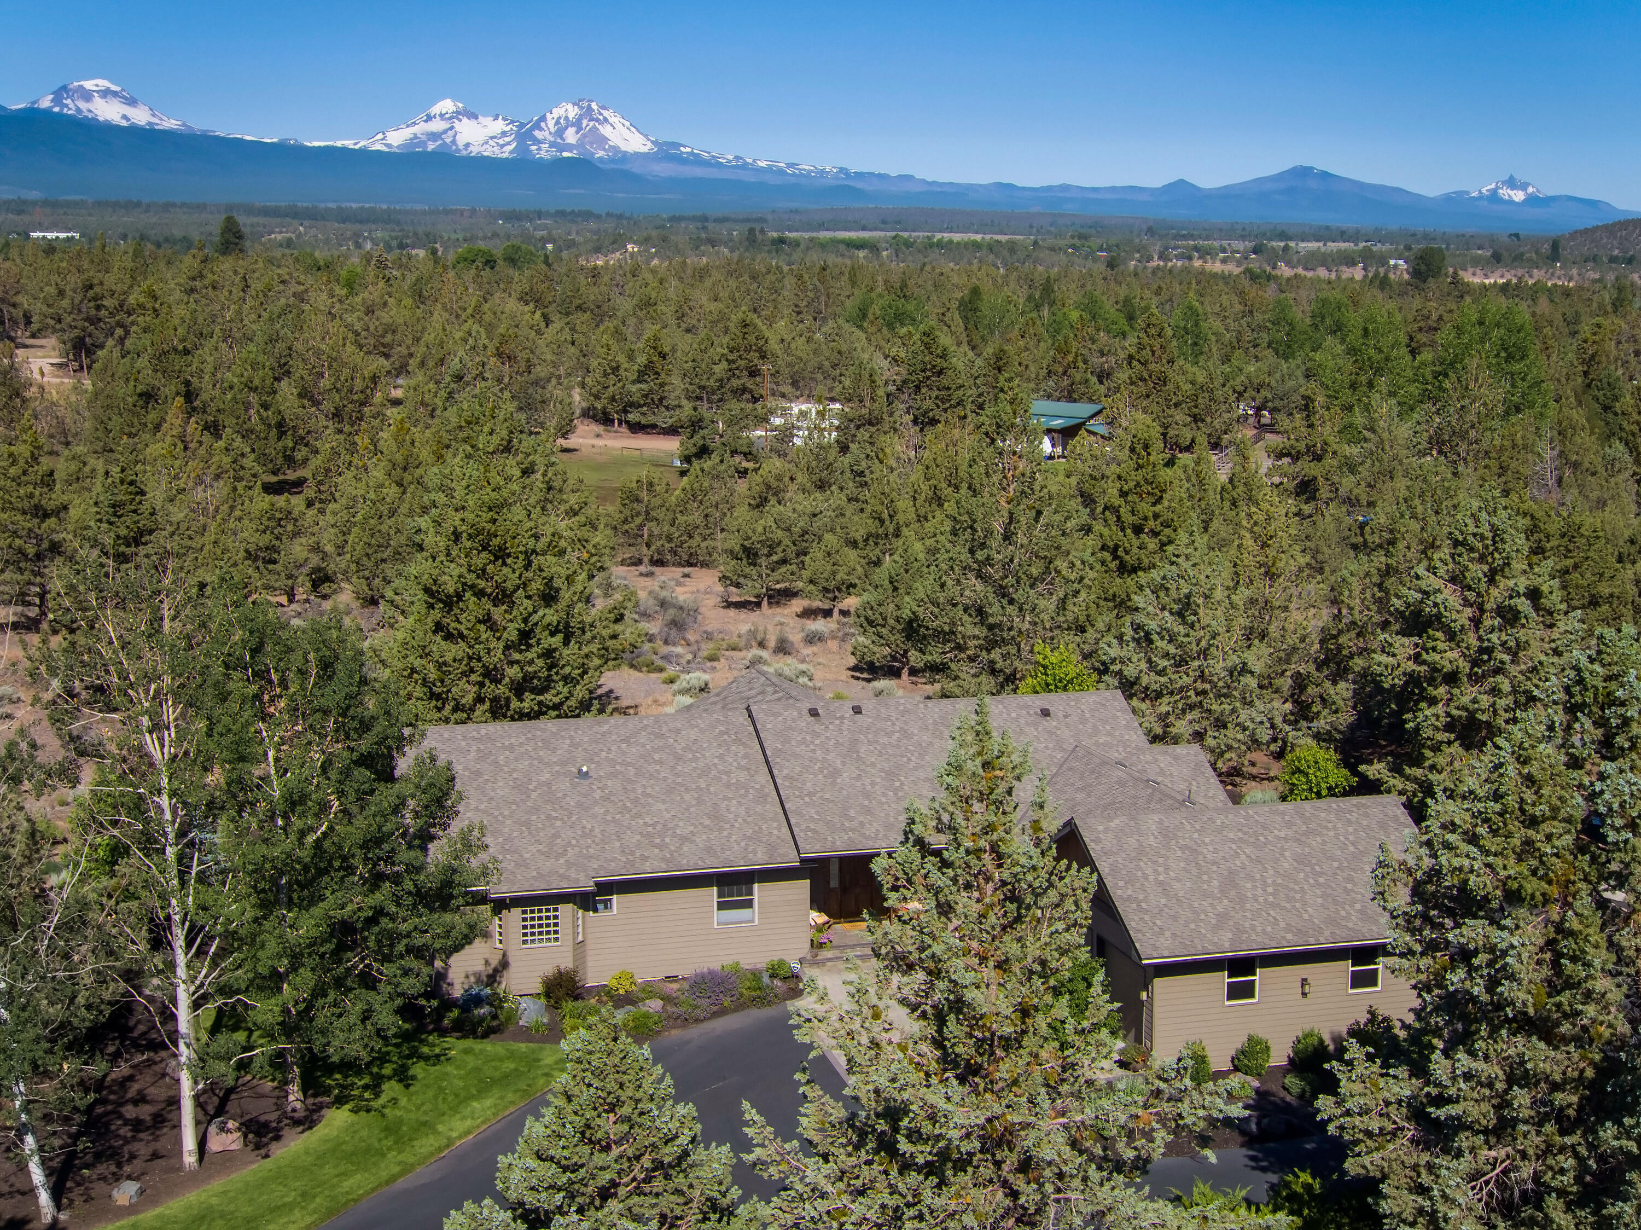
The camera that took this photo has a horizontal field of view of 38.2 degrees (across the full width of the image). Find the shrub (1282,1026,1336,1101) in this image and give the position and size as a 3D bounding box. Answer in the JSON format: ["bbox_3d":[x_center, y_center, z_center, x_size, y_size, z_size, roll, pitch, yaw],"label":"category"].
[{"bbox_3d":[11.803,10.835,57.200,1.300,1.600,1.350,1,9,0],"label":"shrub"}]

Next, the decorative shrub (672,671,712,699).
[{"bbox_3d":[-5.730,3.090,104.900,1.770,1.200,1.700,1,9,0],"label":"decorative shrub"}]

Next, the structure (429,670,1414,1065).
[{"bbox_3d":[1.094,6.344,66.844,25.300,7.000,23.600,-2,10,-16],"label":"structure"}]

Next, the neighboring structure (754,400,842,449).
[{"bbox_3d":[-2.190,-17.307,219.000,9.500,5.200,8.000,1,9,0],"label":"neighboring structure"}]

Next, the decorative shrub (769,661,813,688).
[{"bbox_3d":[-1.310,2.660,107.000,1.950,1.350,1.850,-2,10,-16],"label":"decorative shrub"}]

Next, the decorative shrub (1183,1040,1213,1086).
[{"bbox_3d":[9.162,10.878,57.615,0.800,1.150,0.800,1,9,0],"label":"decorative shrub"}]

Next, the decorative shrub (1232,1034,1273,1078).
[{"bbox_3d":[10.566,10.774,58.021,1.020,1.080,1.020,1,9,0],"label":"decorative shrub"}]

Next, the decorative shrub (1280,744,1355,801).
[{"bbox_3d":[17.621,5.919,84.223,2.700,2.780,2.700,-2,10,-16],"label":"decorative shrub"}]

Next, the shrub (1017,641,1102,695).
[{"bbox_3d":[9.716,3.090,97.322,3.600,4.030,3.600,-2,10,-16],"label":"shrub"}]

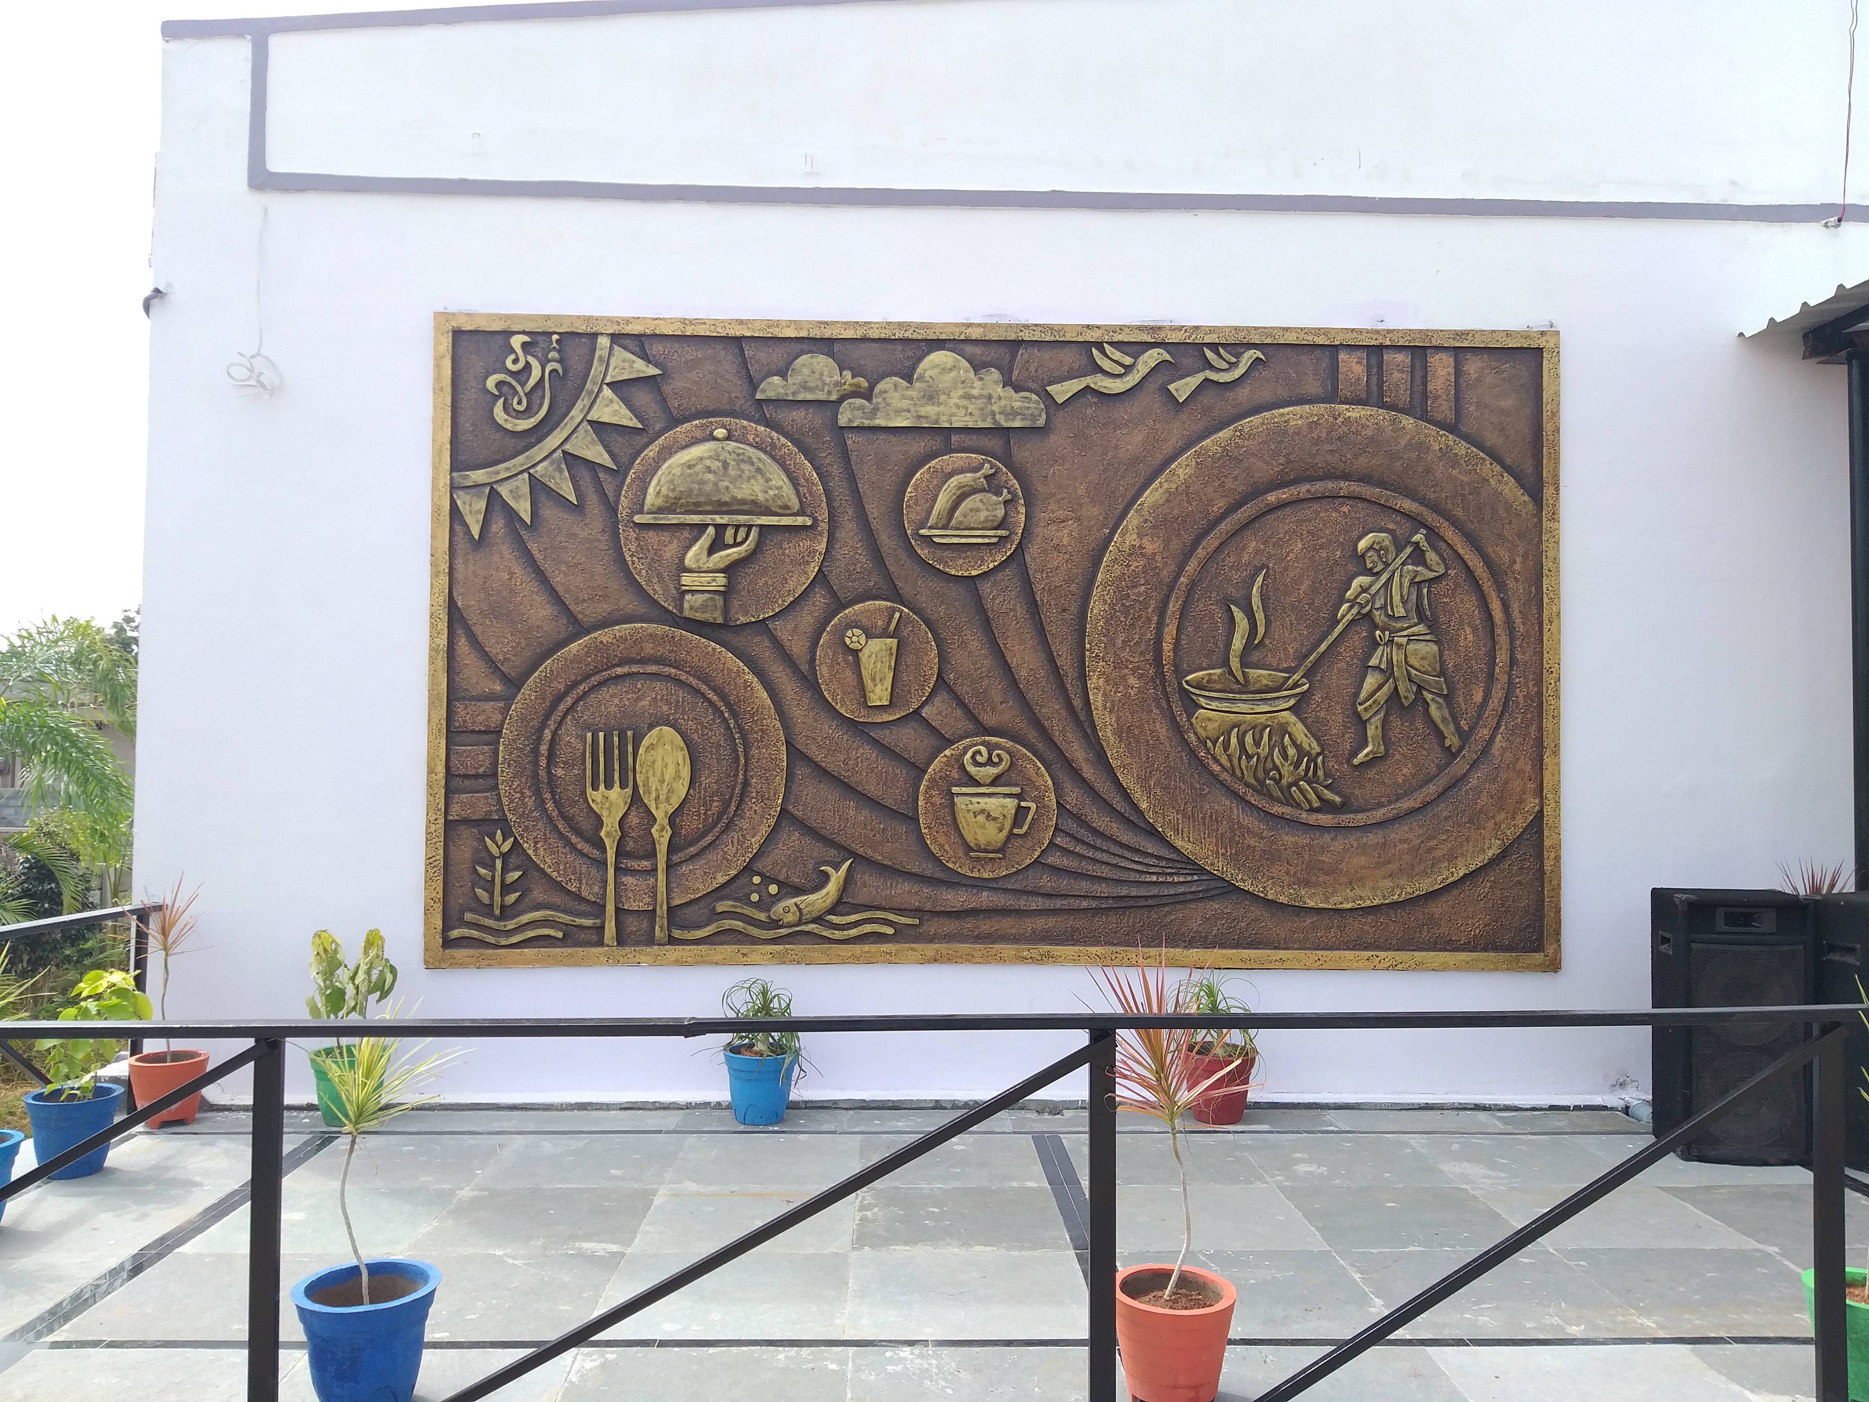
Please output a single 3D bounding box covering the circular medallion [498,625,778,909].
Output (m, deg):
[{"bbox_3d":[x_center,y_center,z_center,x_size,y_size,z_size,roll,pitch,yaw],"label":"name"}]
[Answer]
[{"bbox_3d":[-1.129,0.257,5.438,1.111,1.111,0.060,1,-2,-2],"label":"circular medallion"}]

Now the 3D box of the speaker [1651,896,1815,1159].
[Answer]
[{"bbox_3d":[2.852,1.147,5.035,0.436,0.915,0.334,0,-2,9],"label":"speaker"}]

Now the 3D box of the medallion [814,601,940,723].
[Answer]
[{"bbox_3d":[-0.225,-0.151,5.477,0.484,0.484,0.050,1,-2,-2],"label":"medallion"}]

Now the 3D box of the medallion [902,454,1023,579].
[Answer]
[{"bbox_3d":[0.117,-0.730,5.506,0.482,0.482,0.050,1,-2,-2],"label":"medallion"}]

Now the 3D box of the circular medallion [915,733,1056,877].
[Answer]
[{"bbox_3d":[0.205,0.413,5.472,0.549,0.549,0.050,1,-2,-2],"label":"circular medallion"}]

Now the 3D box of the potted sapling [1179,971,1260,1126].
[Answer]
[{"bbox_3d":[1.082,1.318,5.388,0.333,0.566,0.320,1,-2,-2],"label":"potted sapling"}]

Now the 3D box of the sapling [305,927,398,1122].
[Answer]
[{"bbox_3d":[-2.188,1.215,5.268,0.347,0.711,0.320,1,-2,-2],"label":"sapling"}]

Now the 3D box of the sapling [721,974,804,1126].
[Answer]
[{"bbox_3d":[-0.649,1.319,5.337,0.327,0.532,0.312,1,-2,-2],"label":"sapling"}]

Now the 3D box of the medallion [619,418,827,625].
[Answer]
[{"bbox_3d":[-0.820,-0.698,5.477,0.818,0.818,0.060,1,-2,-2],"label":"medallion"}]

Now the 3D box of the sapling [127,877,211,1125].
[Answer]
[{"bbox_3d":[-2.857,1.108,5.234,0.327,0.912,0.341,1,-2,-2],"label":"sapling"}]

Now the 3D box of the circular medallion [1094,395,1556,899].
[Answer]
[{"bbox_3d":[1.498,-0.175,5.528,1.821,1.993,0.070,1,-2,-2],"label":"circular medallion"}]

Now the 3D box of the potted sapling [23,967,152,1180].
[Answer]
[{"bbox_3d":[-2.797,1.217,4.642,0.408,0.658,0.383,1,-2,-2],"label":"potted sapling"}]

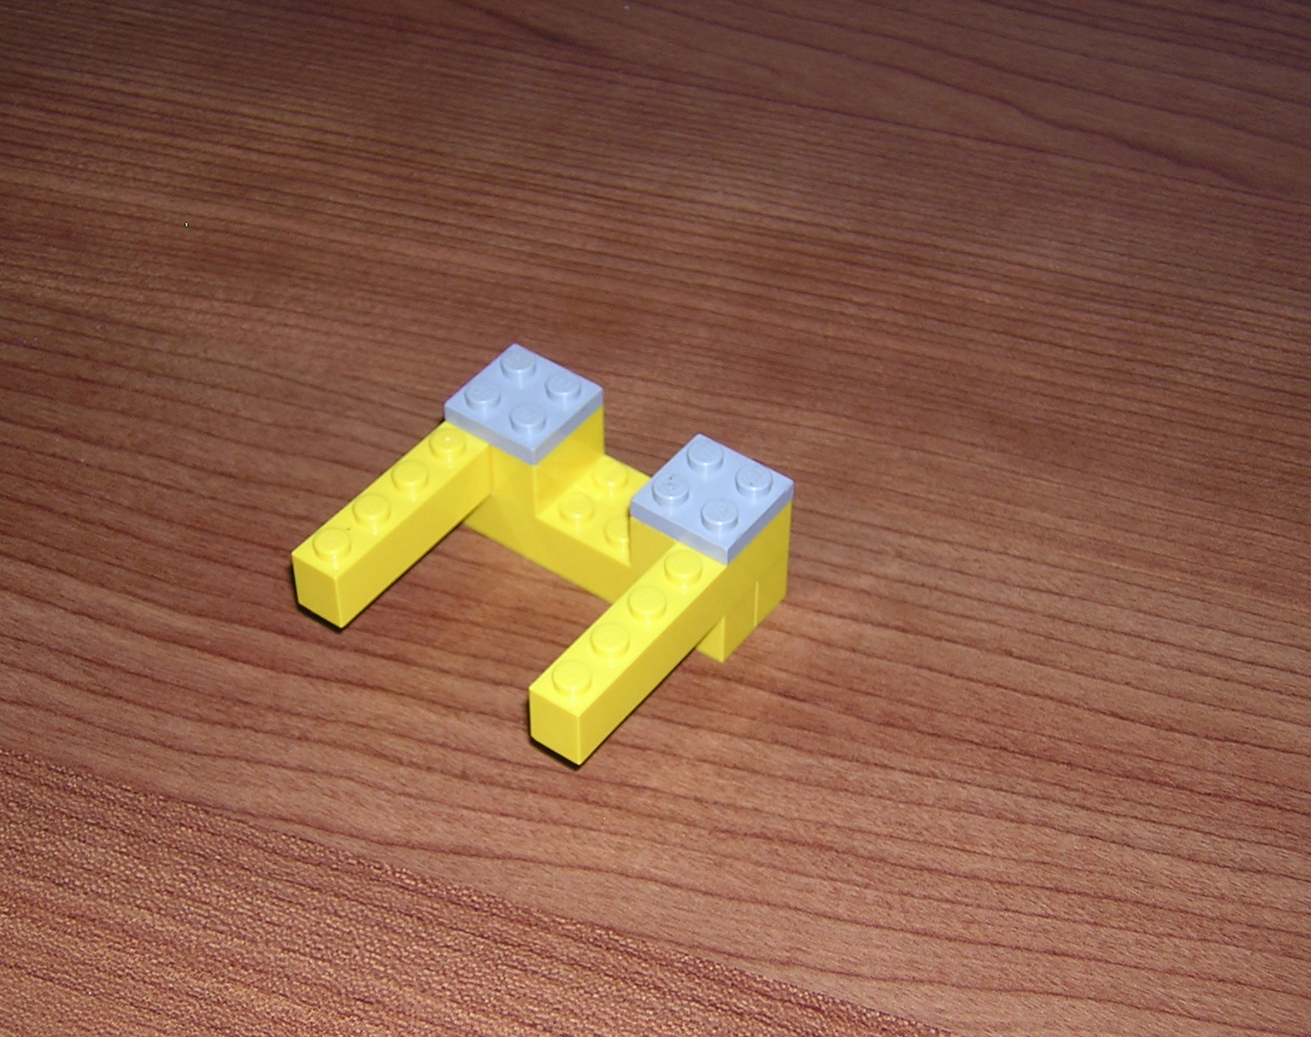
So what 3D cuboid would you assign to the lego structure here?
[{"bbox_3d":[-0.015,0.006,0.315,0.048,0.024,0.048,27,50,24],"label":"lego structure"}]

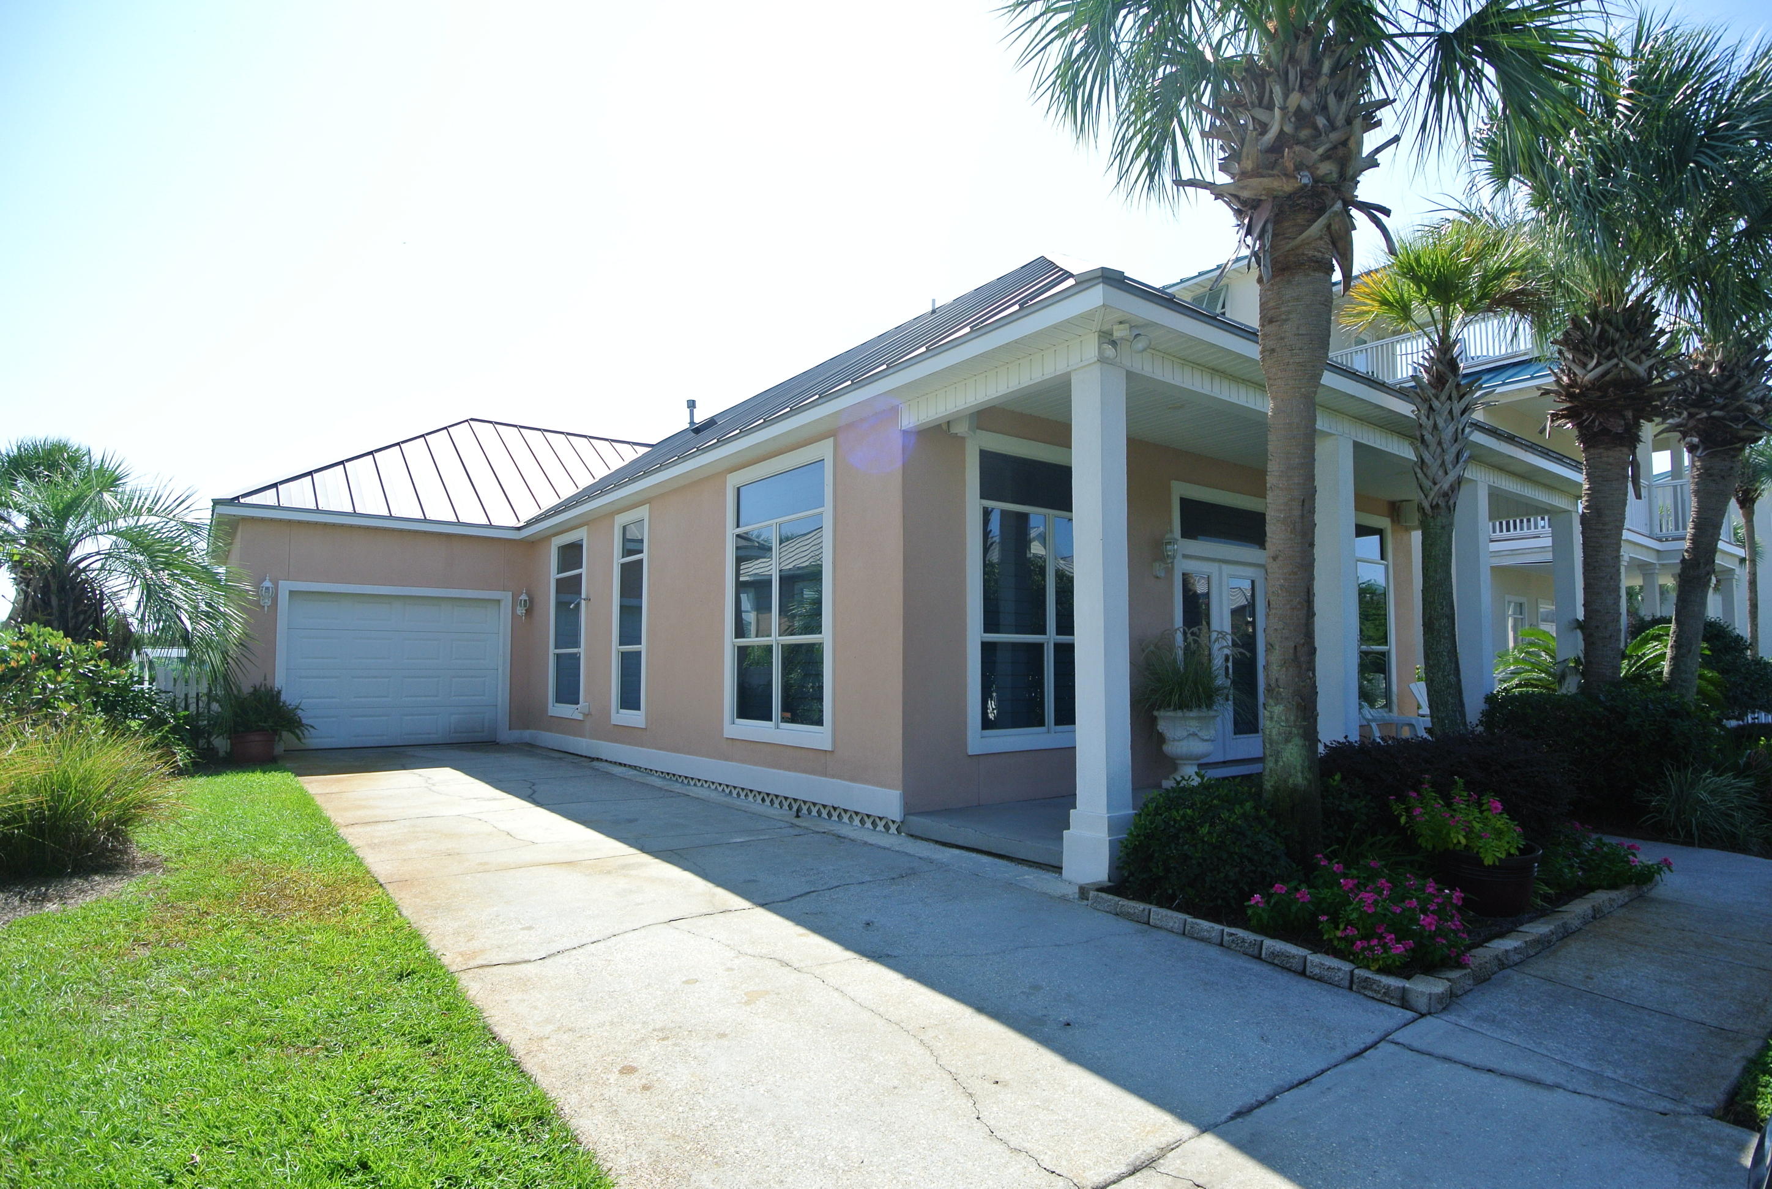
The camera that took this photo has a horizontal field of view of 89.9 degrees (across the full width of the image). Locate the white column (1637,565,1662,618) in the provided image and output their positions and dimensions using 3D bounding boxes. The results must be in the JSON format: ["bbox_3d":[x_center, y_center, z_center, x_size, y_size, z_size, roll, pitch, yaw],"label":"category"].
[{"bbox_3d":[12.884,0.911,14.891,0.270,2.786,0.270,3,-6,-38],"label":"white column"}]

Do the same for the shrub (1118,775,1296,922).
[{"bbox_3d":[1.684,1.274,4.719,0.880,0.600,0.850,-2,-5,19],"label":"shrub"}]

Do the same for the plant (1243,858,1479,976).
[{"bbox_3d":[2.047,1.346,3.839,0.580,0.310,0.800,3,-6,-38],"label":"plant"}]

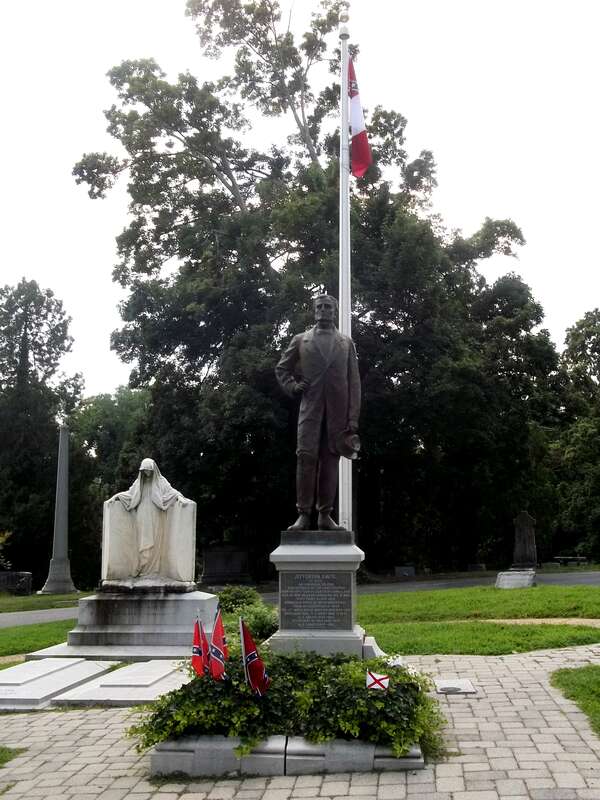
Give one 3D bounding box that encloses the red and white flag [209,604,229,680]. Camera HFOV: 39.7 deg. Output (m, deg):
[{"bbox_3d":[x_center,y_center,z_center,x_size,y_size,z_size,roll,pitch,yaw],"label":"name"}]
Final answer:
[{"bbox_3d":[-0.546,1.631,5.572,0.140,0.500,0.130,-1,-8,7],"label":"red and white flag"}]

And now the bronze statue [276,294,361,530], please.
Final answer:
[{"bbox_3d":[0.159,0.087,7.000,0.700,1.998,0.520,-1,-8,5],"label":"bronze statue"}]

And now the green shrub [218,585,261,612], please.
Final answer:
[{"bbox_3d":[-0.875,2.879,12.008,0.580,0.480,0.570,-1,-8,7],"label":"green shrub"}]

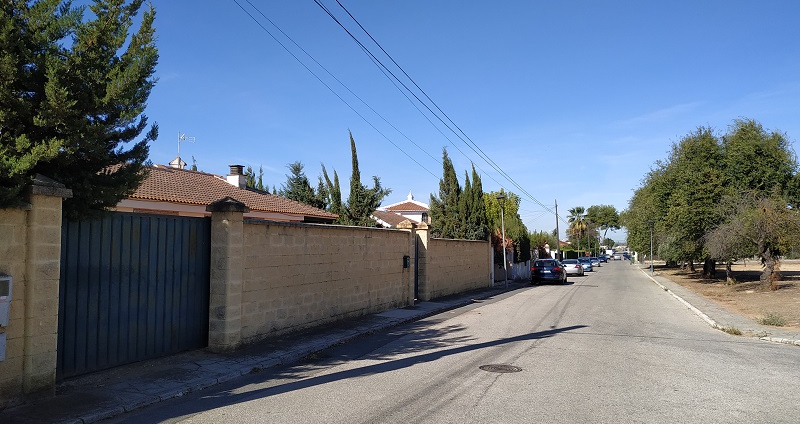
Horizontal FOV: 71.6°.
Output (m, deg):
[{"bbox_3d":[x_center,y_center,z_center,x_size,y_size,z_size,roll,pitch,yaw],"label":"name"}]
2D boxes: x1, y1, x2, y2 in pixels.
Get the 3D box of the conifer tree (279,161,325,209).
[{"bbox_3d":[-5.444,0.463,30.049,2.900,6.680,2.900,-2,-5,22],"label":"conifer tree"}]

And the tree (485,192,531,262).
[{"bbox_3d":[6.394,1.336,32.992,2.900,5.379,2.900,-2,-5,22],"label":"tree"}]

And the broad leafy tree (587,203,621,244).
[{"bbox_3d":[45.860,4.593,125.006,7.800,12.613,7.800,-2,-5,22],"label":"broad leafy tree"}]

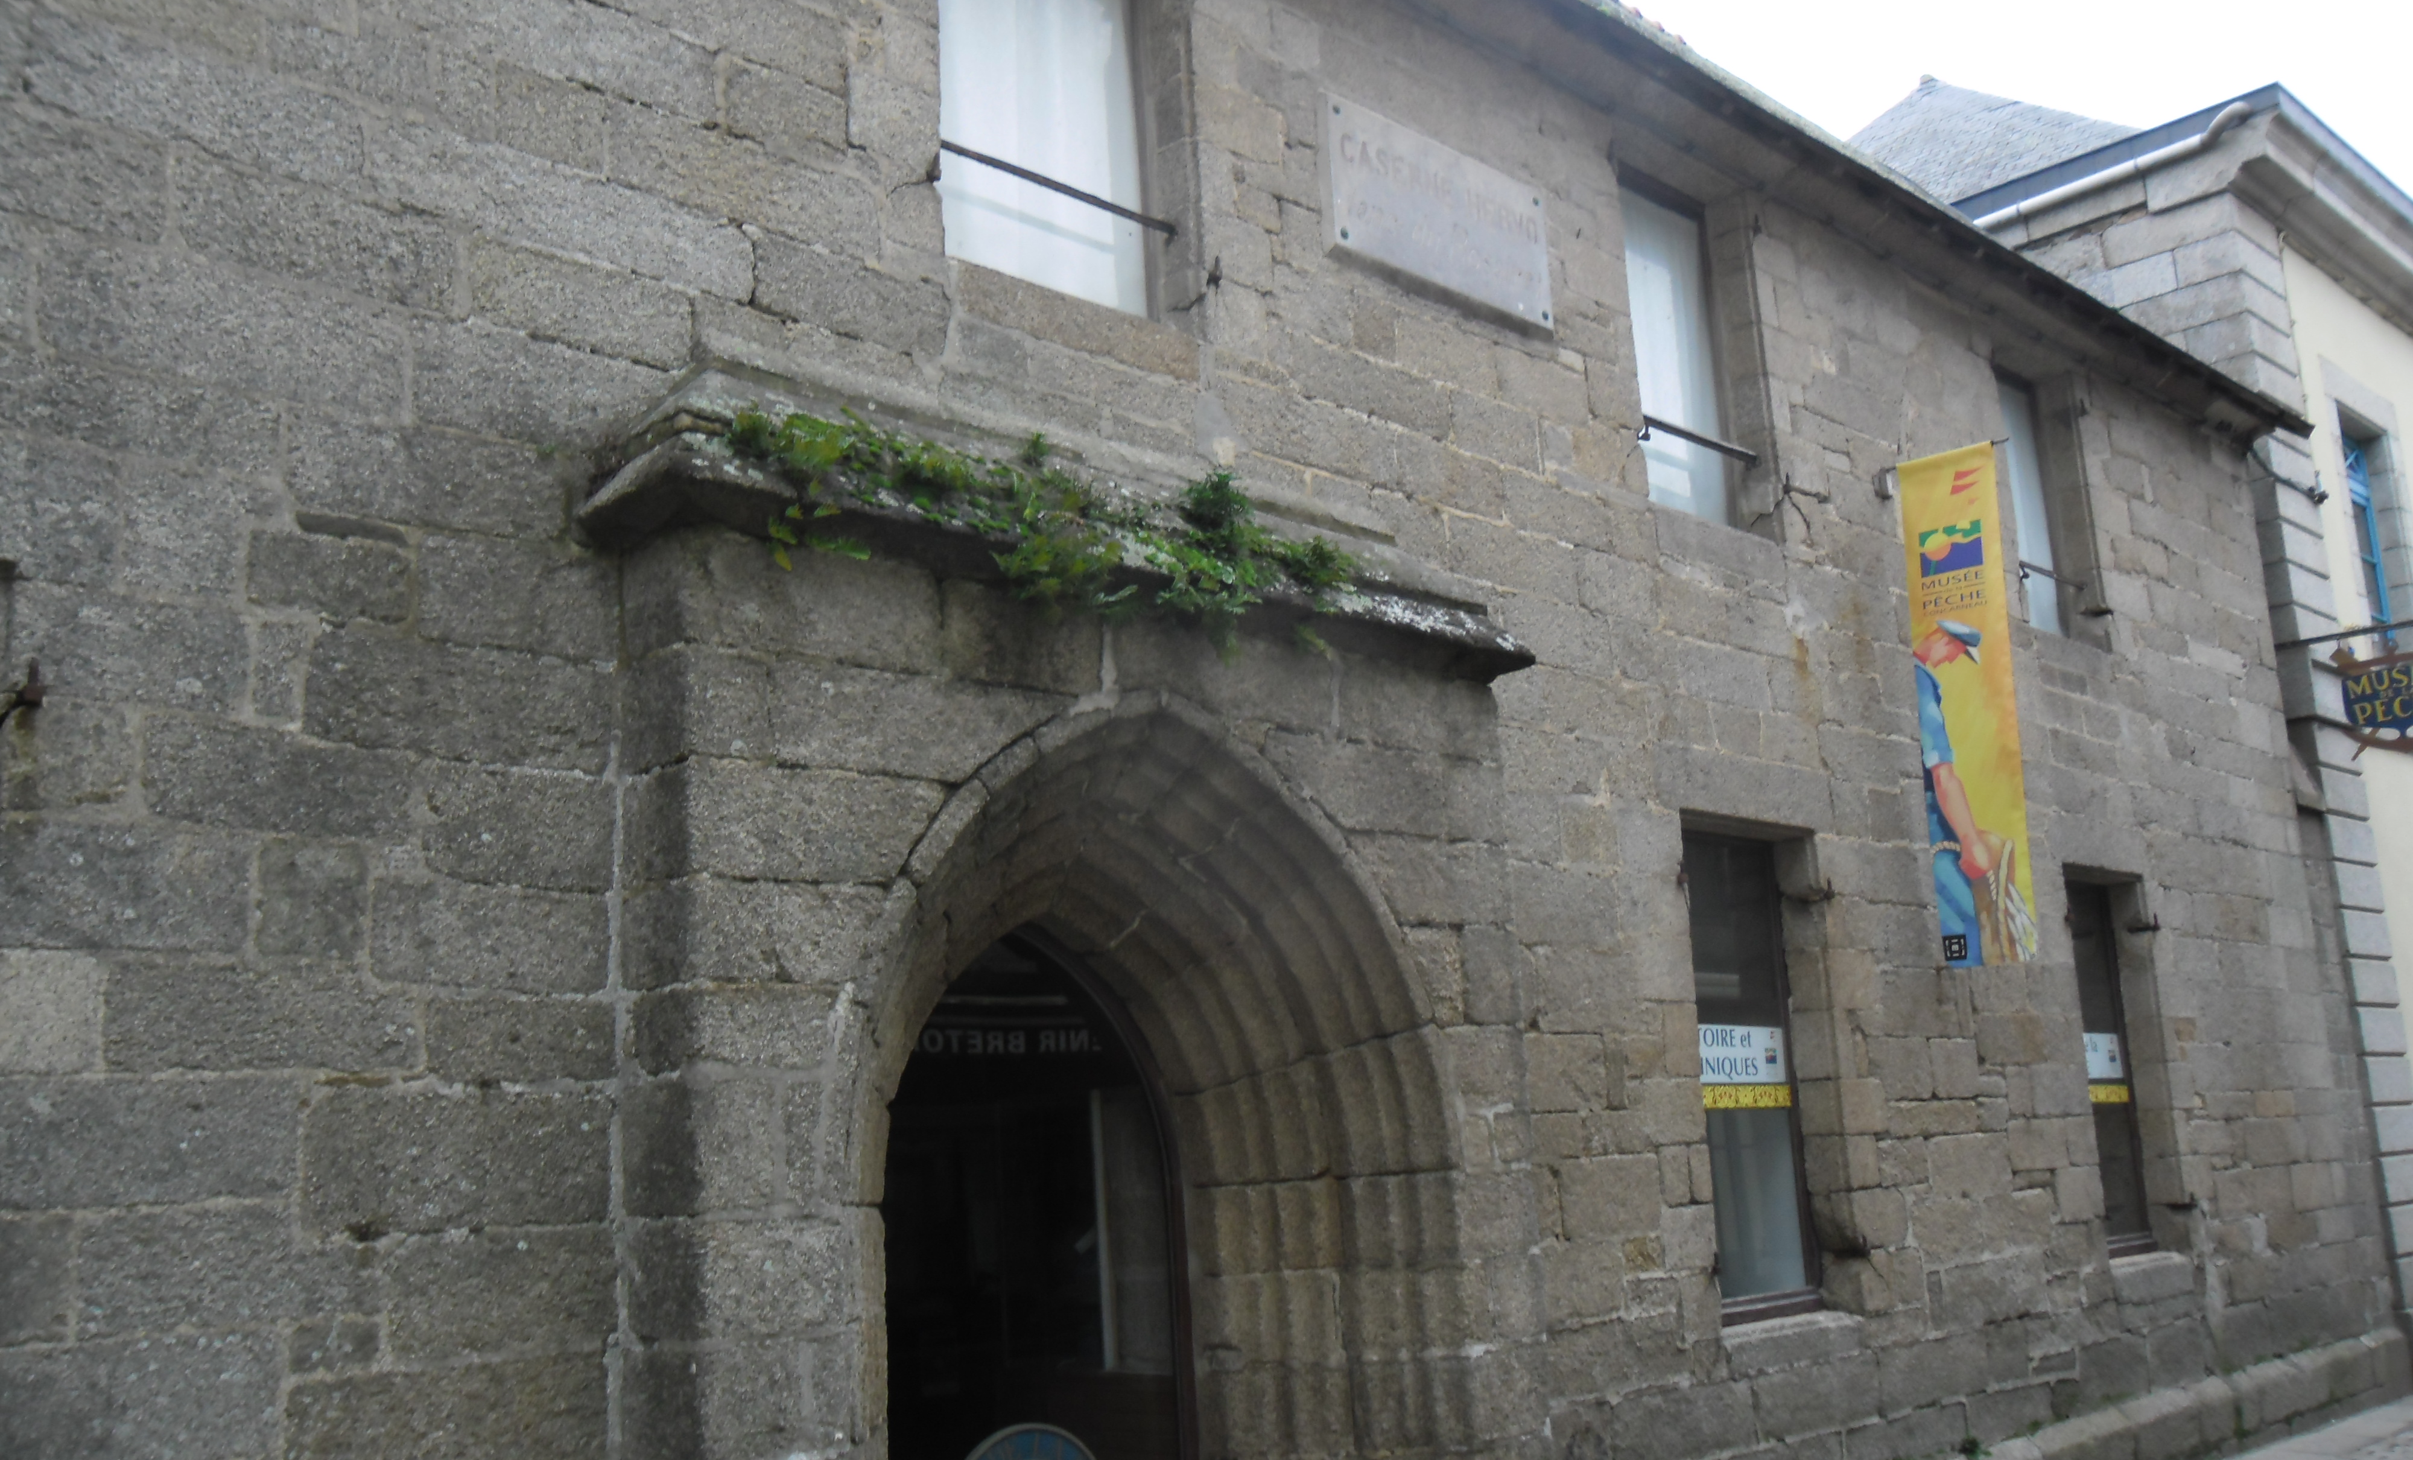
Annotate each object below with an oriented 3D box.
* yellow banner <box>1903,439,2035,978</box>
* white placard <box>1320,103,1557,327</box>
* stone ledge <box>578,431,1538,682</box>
[{"bbox_3d":[3.170,-0.114,9.277,0.420,2.170,0.030,-12,-14,43],"label":"yellow banner"},{"bbox_3d":[0.792,-1.722,7.534,0.060,0.520,1.170,-12,-14,43],"label":"white placard"},{"bbox_3d":[-0.208,-0.421,6.479,0.450,0.240,3.360,-14,-16,42],"label":"stone ledge"}]

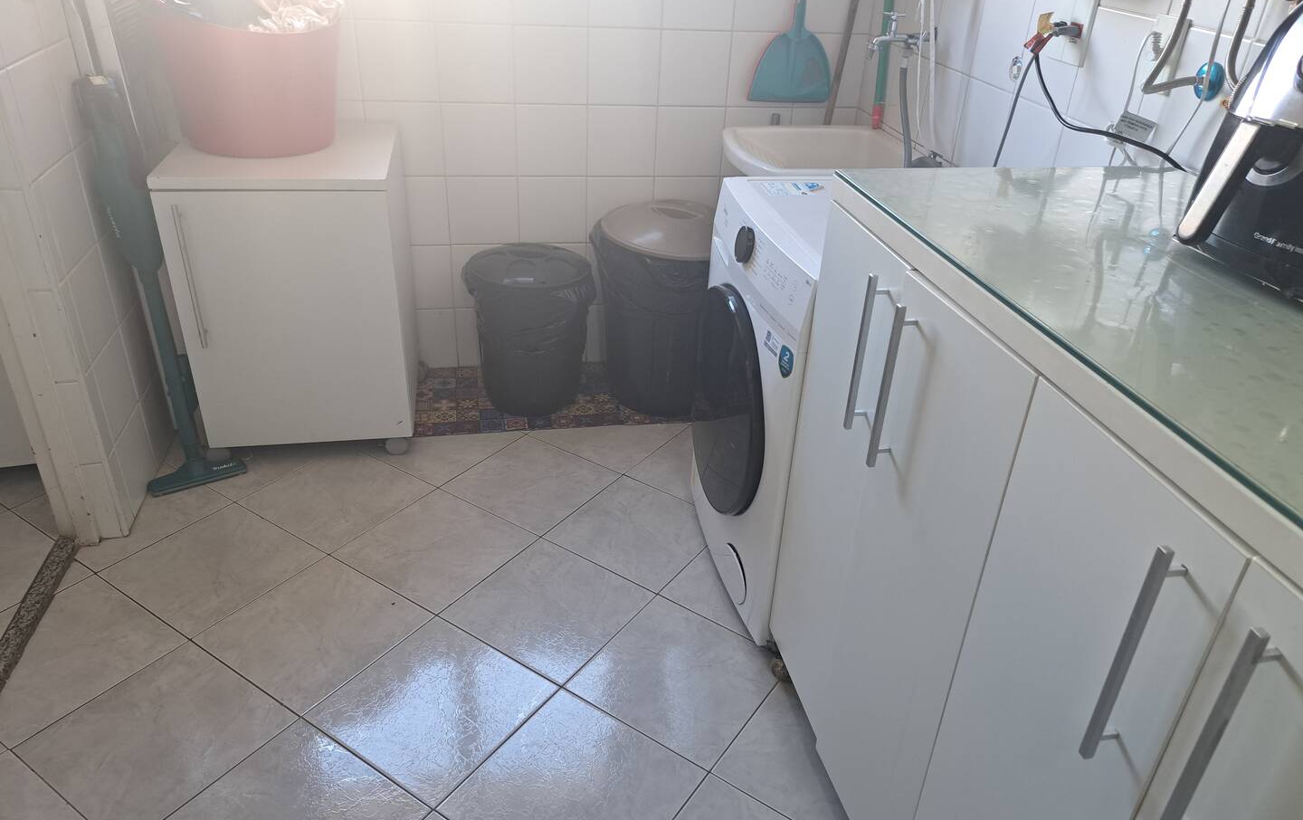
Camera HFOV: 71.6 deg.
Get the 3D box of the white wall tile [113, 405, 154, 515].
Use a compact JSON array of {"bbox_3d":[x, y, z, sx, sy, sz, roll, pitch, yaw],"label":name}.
[{"bbox_3d":[-1.227,0.121,2.147,0.010,0.202,0.200,-3,30,-11],"label":"white wall tile"}]

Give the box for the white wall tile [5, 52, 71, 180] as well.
[{"bbox_3d":[-1.199,-0.585,1.770,0.010,0.200,0.200,-3,30,-11],"label":"white wall tile"}]

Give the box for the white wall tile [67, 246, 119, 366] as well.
[{"bbox_3d":[-1.211,-0.228,1.957,0.010,0.200,0.200,-3,30,-11],"label":"white wall tile"}]

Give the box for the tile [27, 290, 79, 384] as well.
[{"bbox_3d":[-1.196,-0.147,1.811,0.046,0.202,0.010,-3,30,-11],"label":"tile"}]

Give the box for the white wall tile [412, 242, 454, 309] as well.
[{"bbox_3d":[-0.698,-0.394,2.695,0.200,0.200,0.010,-3,30,-11],"label":"white wall tile"}]

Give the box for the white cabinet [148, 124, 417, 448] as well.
[{"bbox_3d":[-0.895,-0.332,2.356,0.490,0.690,0.515,-3,30,-11],"label":"white cabinet"}]

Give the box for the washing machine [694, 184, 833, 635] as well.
[{"bbox_3d":[0.443,-0.029,1.940,0.580,0.830,0.600,-3,30,-10],"label":"washing machine"}]

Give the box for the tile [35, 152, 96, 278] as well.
[{"bbox_3d":[-1.197,-0.409,1.851,0.010,0.202,0.200,-3,30,-11],"label":"tile"}]

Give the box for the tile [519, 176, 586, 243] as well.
[{"bbox_3d":[-0.295,-0.595,2.694,0.200,0.200,0.010,-3,30,-11],"label":"tile"}]

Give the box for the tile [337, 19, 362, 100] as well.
[{"bbox_3d":[-0.877,-0.924,2.393,0.202,0.202,0.010,-3,30,-10],"label":"tile"}]

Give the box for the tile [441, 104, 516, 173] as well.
[{"bbox_3d":[-0.481,-0.756,2.535,0.200,0.200,0.010,-3,30,-11],"label":"tile"}]

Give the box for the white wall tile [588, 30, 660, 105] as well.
[{"bbox_3d":[-0.076,-0.961,2.538,0.202,0.202,0.010,-3,30,-11],"label":"white wall tile"}]

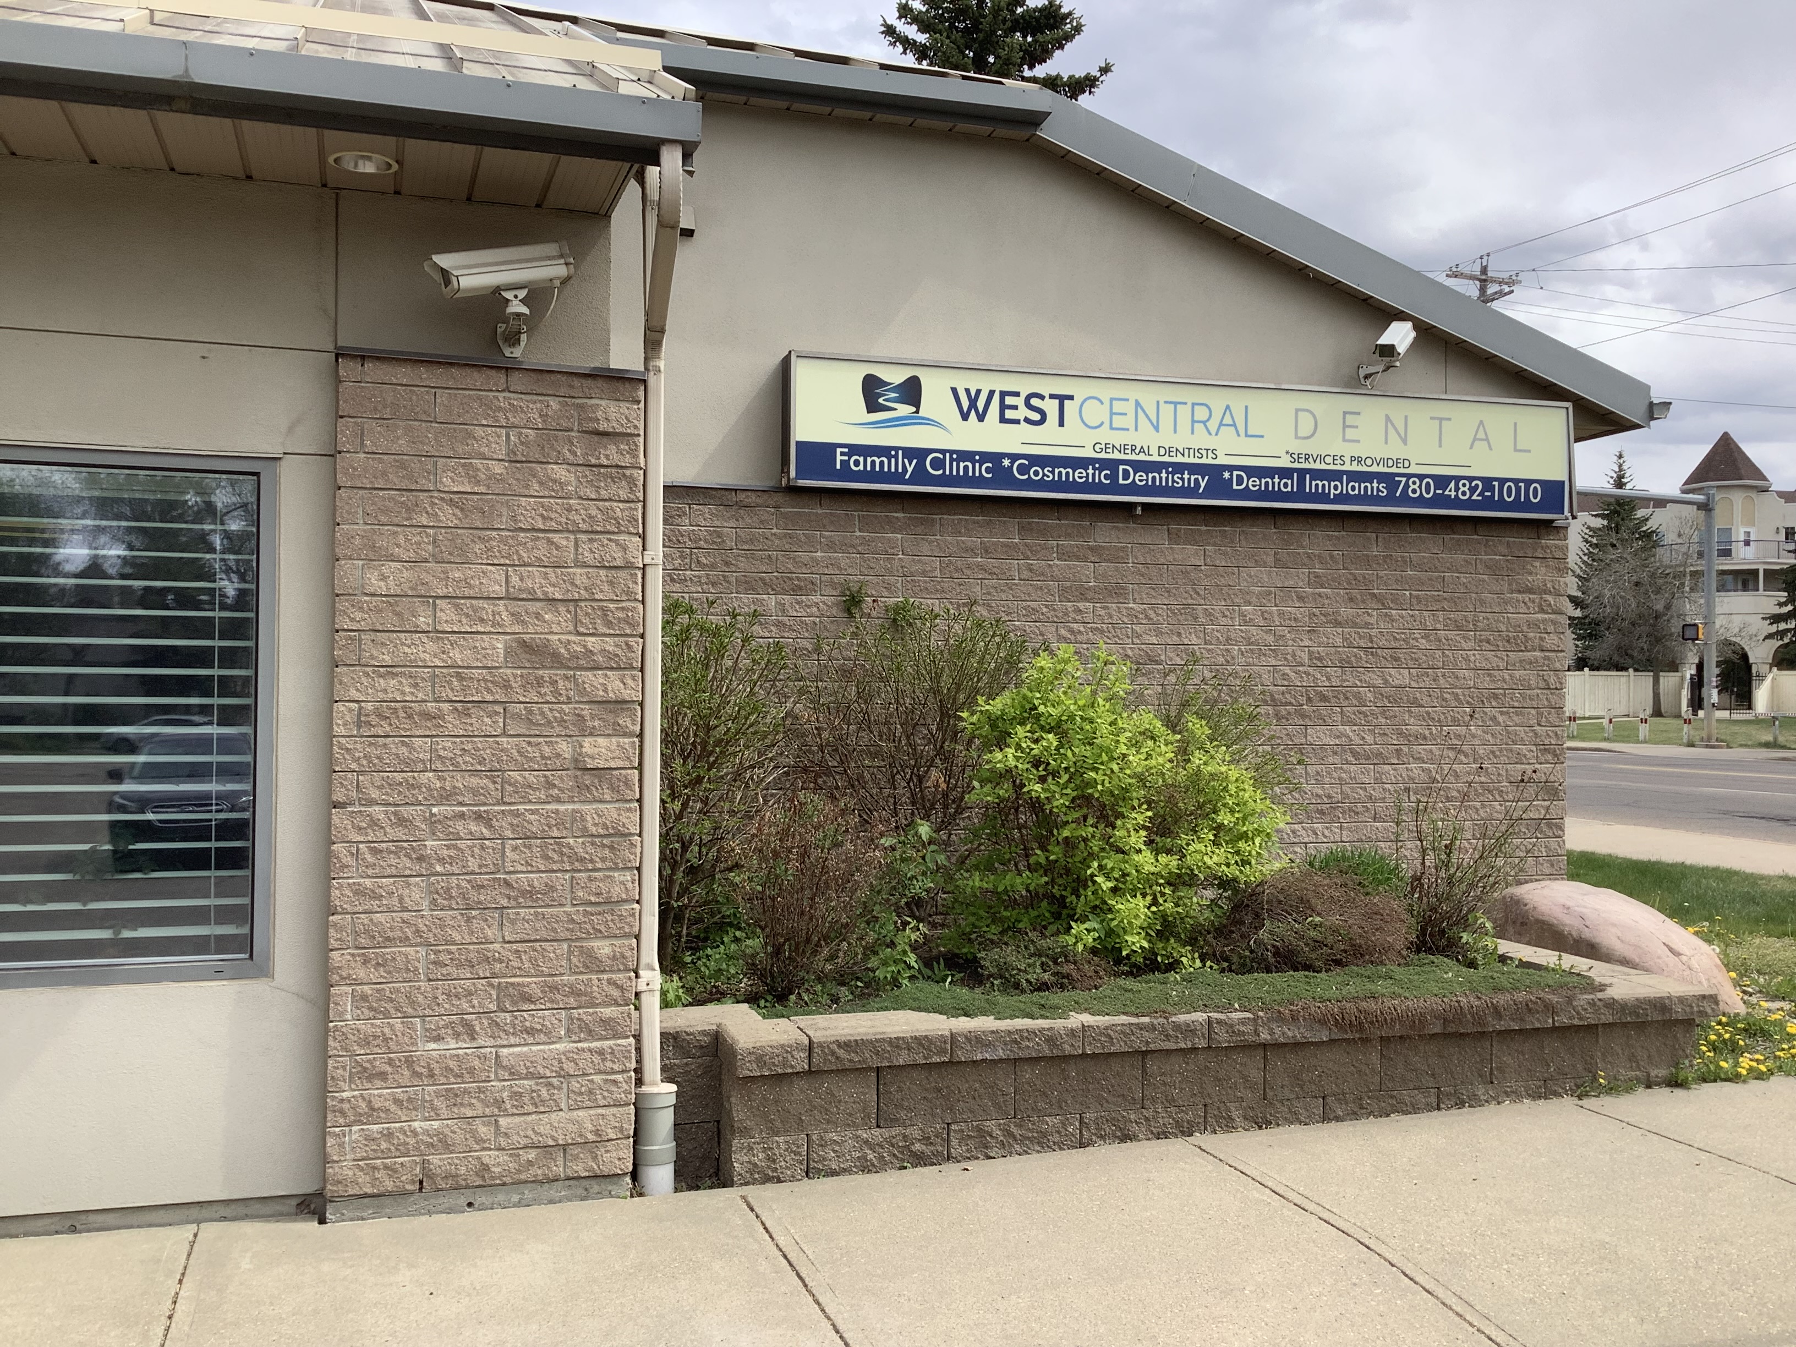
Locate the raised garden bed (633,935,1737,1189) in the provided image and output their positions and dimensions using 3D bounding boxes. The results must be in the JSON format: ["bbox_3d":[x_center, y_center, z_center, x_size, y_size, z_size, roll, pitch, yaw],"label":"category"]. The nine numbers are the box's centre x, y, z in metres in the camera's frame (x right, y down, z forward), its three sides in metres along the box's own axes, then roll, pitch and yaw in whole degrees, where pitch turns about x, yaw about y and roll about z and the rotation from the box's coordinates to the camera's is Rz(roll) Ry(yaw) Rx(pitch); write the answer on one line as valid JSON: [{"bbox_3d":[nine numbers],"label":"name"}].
[{"bbox_3d":[0.794,1.351,6.493,3.970,0.420,2.430,1,0,-17],"label":"raised garden bed"}]

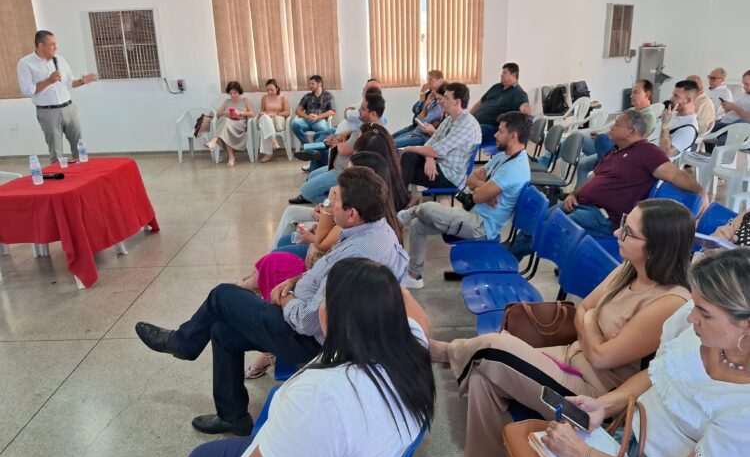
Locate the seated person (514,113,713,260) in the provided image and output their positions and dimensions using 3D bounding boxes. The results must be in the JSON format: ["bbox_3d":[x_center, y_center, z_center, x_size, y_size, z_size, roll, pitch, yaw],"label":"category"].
[{"bbox_3d":[1.387,-0.137,3.613,1.150,1.220,0.750,-2,18,0],"label":"seated person"}]

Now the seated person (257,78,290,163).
[{"bbox_3d":[-1.520,-1.669,8.647,0.500,1.220,0.780,-1,18,3],"label":"seated person"}]

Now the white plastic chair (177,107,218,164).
[{"bbox_3d":[-2.744,-1.456,8.812,0.570,0.790,0.550,0,18,6],"label":"white plastic chair"}]

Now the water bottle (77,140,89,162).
[{"bbox_3d":[-2.666,-0.705,5.112,0.068,0.215,0.068,-2,18,0],"label":"water bottle"}]

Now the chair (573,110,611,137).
[{"bbox_3d":[2.651,-1.105,7.104,0.560,0.780,0.560,-6,19,-12],"label":"chair"}]

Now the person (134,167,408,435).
[{"bbox_3d":[-0.433,0.342,2.374,1.180,1.190,0.560,1,19,6],"label":"person"}]

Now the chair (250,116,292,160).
[{"bbox_3d":[-1.528,-1.445,8.477,0.560,0.770,0.560,-2,18,0],"label":"chair"}]

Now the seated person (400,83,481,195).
[{"bbox_3d":[0.487,-0.572,4.846,0.920,1.310,0.540,-3,19,-5],"label":"seated person"}]

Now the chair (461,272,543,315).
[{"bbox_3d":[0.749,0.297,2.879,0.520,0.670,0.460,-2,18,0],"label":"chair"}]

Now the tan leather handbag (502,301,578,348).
[{"bbox_3d":[0.696,0.405,2.366,0.310,0.215,0.140,-2,18,0],"label":"tan leather handbag"}]

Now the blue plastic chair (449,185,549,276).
[{"bbox_3d":[0.728,0.193,3.312,0.560,0.820,0.480,-2,18,0],"label":"blue plastic chair"}]

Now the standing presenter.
[{"bbox_3d":[-3.286,-1.126,6.006,0.680,1.820,0.480,-16,24,-38],"label":"standing presenter"}]

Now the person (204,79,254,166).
[{"bbox_3d":[-2.158,-1.612,8.571,0.580,1.200,0.830,-1,18,2],"label":"person"}]

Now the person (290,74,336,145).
[{"bbox_3d":[-0.893,-1.650,8.345,0.620,1.210,0.750,1,19,8],"label":"person"}]

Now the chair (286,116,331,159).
[{"bbox_3d":[-0.935,-1.522,8.832,0.570,0.790,0.550,-1,18,2],"label":"chair"}]

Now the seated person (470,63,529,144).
[{"bbox_3d":[1.445,-1.288,6.971,0.900,1.360,0.750,-15,22,-35],"label":"seated person"}]

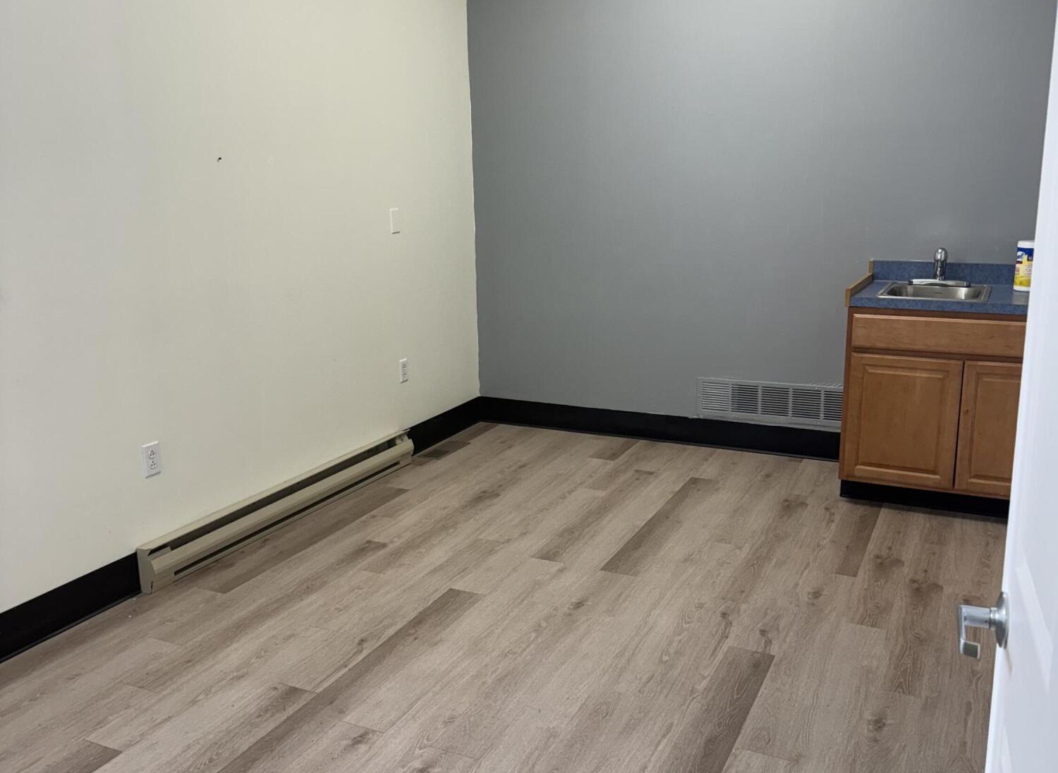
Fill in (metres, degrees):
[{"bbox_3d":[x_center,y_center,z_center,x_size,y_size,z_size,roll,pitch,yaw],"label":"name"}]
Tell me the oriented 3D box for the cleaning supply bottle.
[{"bbox_3d":[2.117,-0.512,4.144,0.098,0.210,0.098,9,17,36],"label":"cleaning supply bottle"}]

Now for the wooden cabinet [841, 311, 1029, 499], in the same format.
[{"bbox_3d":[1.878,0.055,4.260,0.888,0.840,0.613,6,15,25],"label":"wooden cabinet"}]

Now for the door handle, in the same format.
[{"bbox_3d":[0.578,0.307,1.251,0.060,0.072,0.145,4,14,20],"label":"door handle"}]

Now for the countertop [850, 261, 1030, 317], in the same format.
[{"bbox_3d":[1.870,-0.419,4.135,0.920,0.134,0.634,6,15,25],"label":"countertop"}]

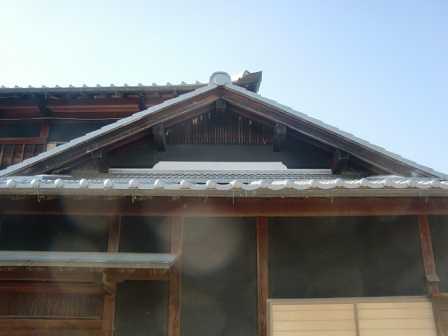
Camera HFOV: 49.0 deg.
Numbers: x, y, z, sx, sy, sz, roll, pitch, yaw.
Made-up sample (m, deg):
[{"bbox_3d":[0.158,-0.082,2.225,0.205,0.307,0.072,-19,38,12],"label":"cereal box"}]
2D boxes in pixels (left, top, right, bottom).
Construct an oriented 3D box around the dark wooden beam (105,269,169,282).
[{"bbox_3d":[-0.935,1.165,5.340,0.700,0.150,0.110,0,-21,0],"label":"dark wooden beam"}]

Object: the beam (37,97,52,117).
[{"bbox_3d":[-3.450,-1.170,9.530,0.130,0.190,0.550,0,-21,0],"label":"beam"}]

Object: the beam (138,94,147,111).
[{"bbox_3d":[-1.550,-1.170,9.530,0.120,0.190,0.550,0,-21,0],"label":"beam"}]

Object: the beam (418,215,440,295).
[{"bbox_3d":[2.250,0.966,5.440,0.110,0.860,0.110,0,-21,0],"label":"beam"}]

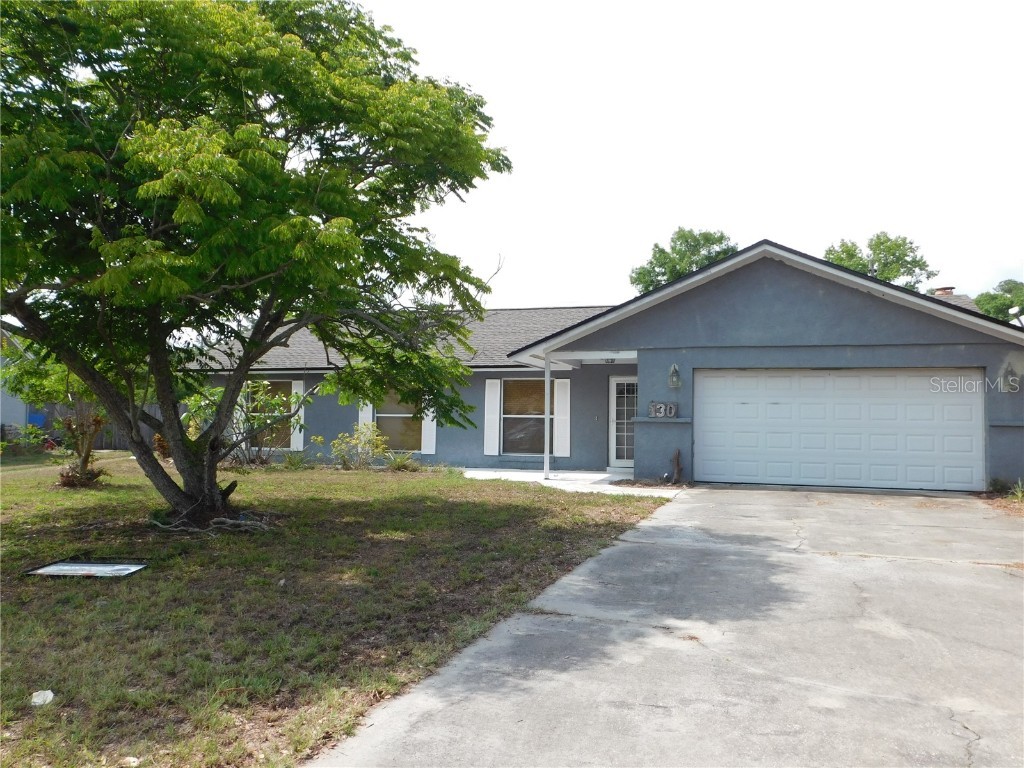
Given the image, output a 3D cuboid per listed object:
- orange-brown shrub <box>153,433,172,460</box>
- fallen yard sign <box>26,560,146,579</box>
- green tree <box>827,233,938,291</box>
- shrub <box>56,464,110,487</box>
[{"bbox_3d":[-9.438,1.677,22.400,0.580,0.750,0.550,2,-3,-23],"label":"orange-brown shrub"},{"bbox_3d":[-3.970,1.730,7.800,0.950,0.050,0.600,1,-2,3],"label":"fallen yard sign"},{"bbox_3d":[15.800,-2.000,36.000,6.000,9.200,6.000,0,-2,18],"label":"green tree"},{"bbox_3d":[-7.880,1.690,15.200,0.950,0.500,0.900,1,-2,-18],"label":"shrub"}]

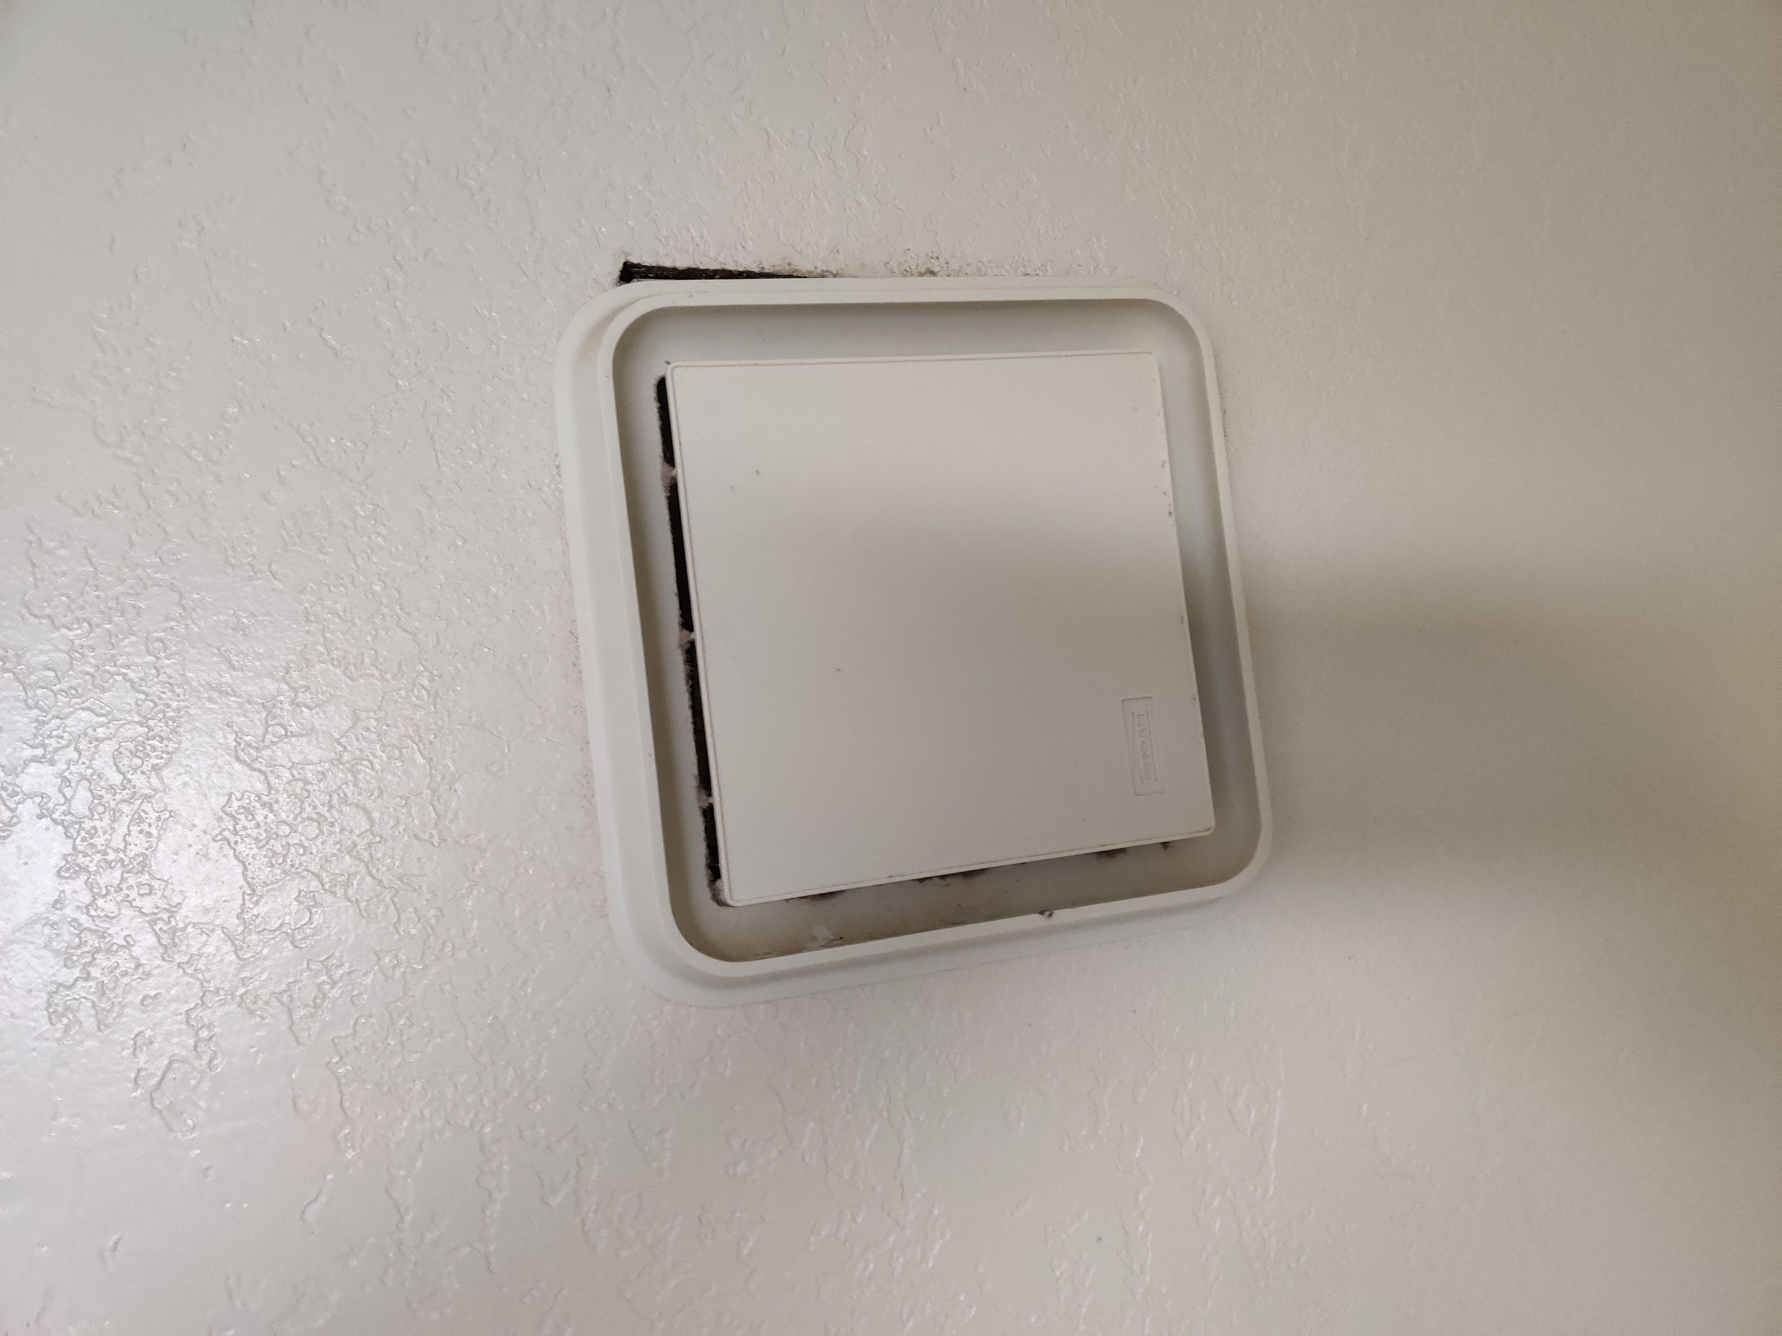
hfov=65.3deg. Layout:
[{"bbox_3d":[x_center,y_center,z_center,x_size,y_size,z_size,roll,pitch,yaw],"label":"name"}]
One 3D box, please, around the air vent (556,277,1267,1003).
[{"bbox_3d":[0.018,-0.018,0.469,0.238,0.025,0.240,-6,-93,-18],"label":"air vent"}]

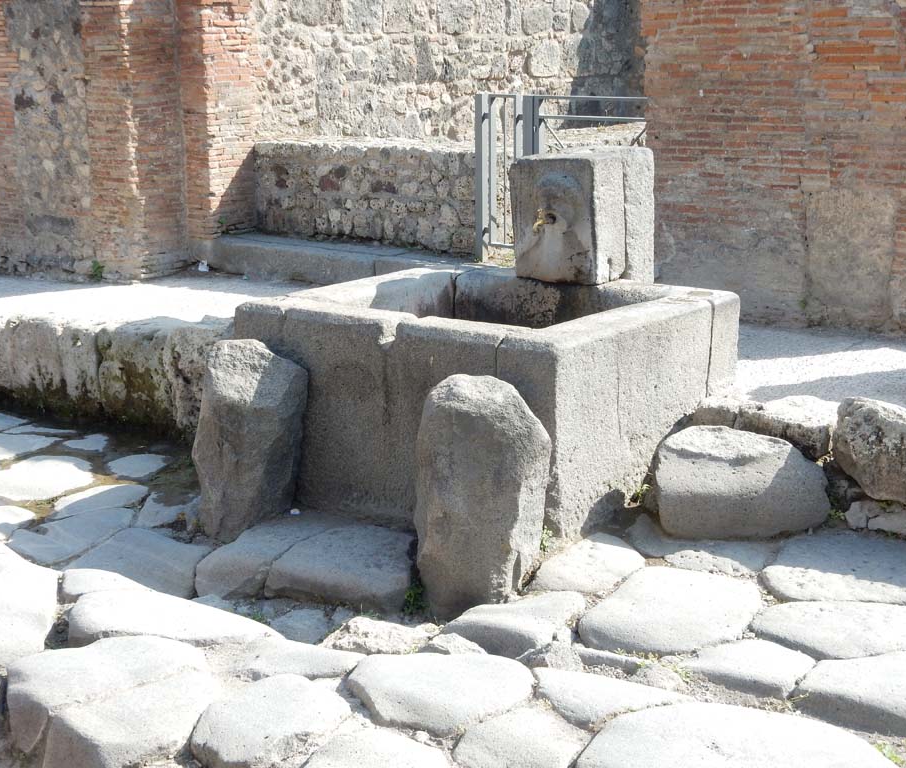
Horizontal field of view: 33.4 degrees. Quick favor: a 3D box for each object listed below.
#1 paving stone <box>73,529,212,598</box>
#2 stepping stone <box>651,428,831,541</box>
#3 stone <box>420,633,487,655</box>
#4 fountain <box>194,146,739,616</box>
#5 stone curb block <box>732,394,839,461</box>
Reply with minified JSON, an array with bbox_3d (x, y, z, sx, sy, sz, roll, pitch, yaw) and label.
[{"bbox_3d":[-1.190,0.715,5.860,0.480,0.160,0.580,0,12,8],"label":"paving stone"},{"bbox_3d":[1.160,0.393,6.030,0.670,0.330,0.430,0,12,8],"label":"stepping stone"},{"bbox_3d":[0.000,0.860,4.970,0.220,0.100,0.160,-1,12,0],"label":"stone"},{"bbox_3d":[0.055,-0.190,6.543,1.911,1.513,2.037,9,16,39],"label":"fountain"},{"bbox_3d":[1.376,0.181,6.260,0.410,0.190,0.360,5,14,23],"label":"stone curb block"}]

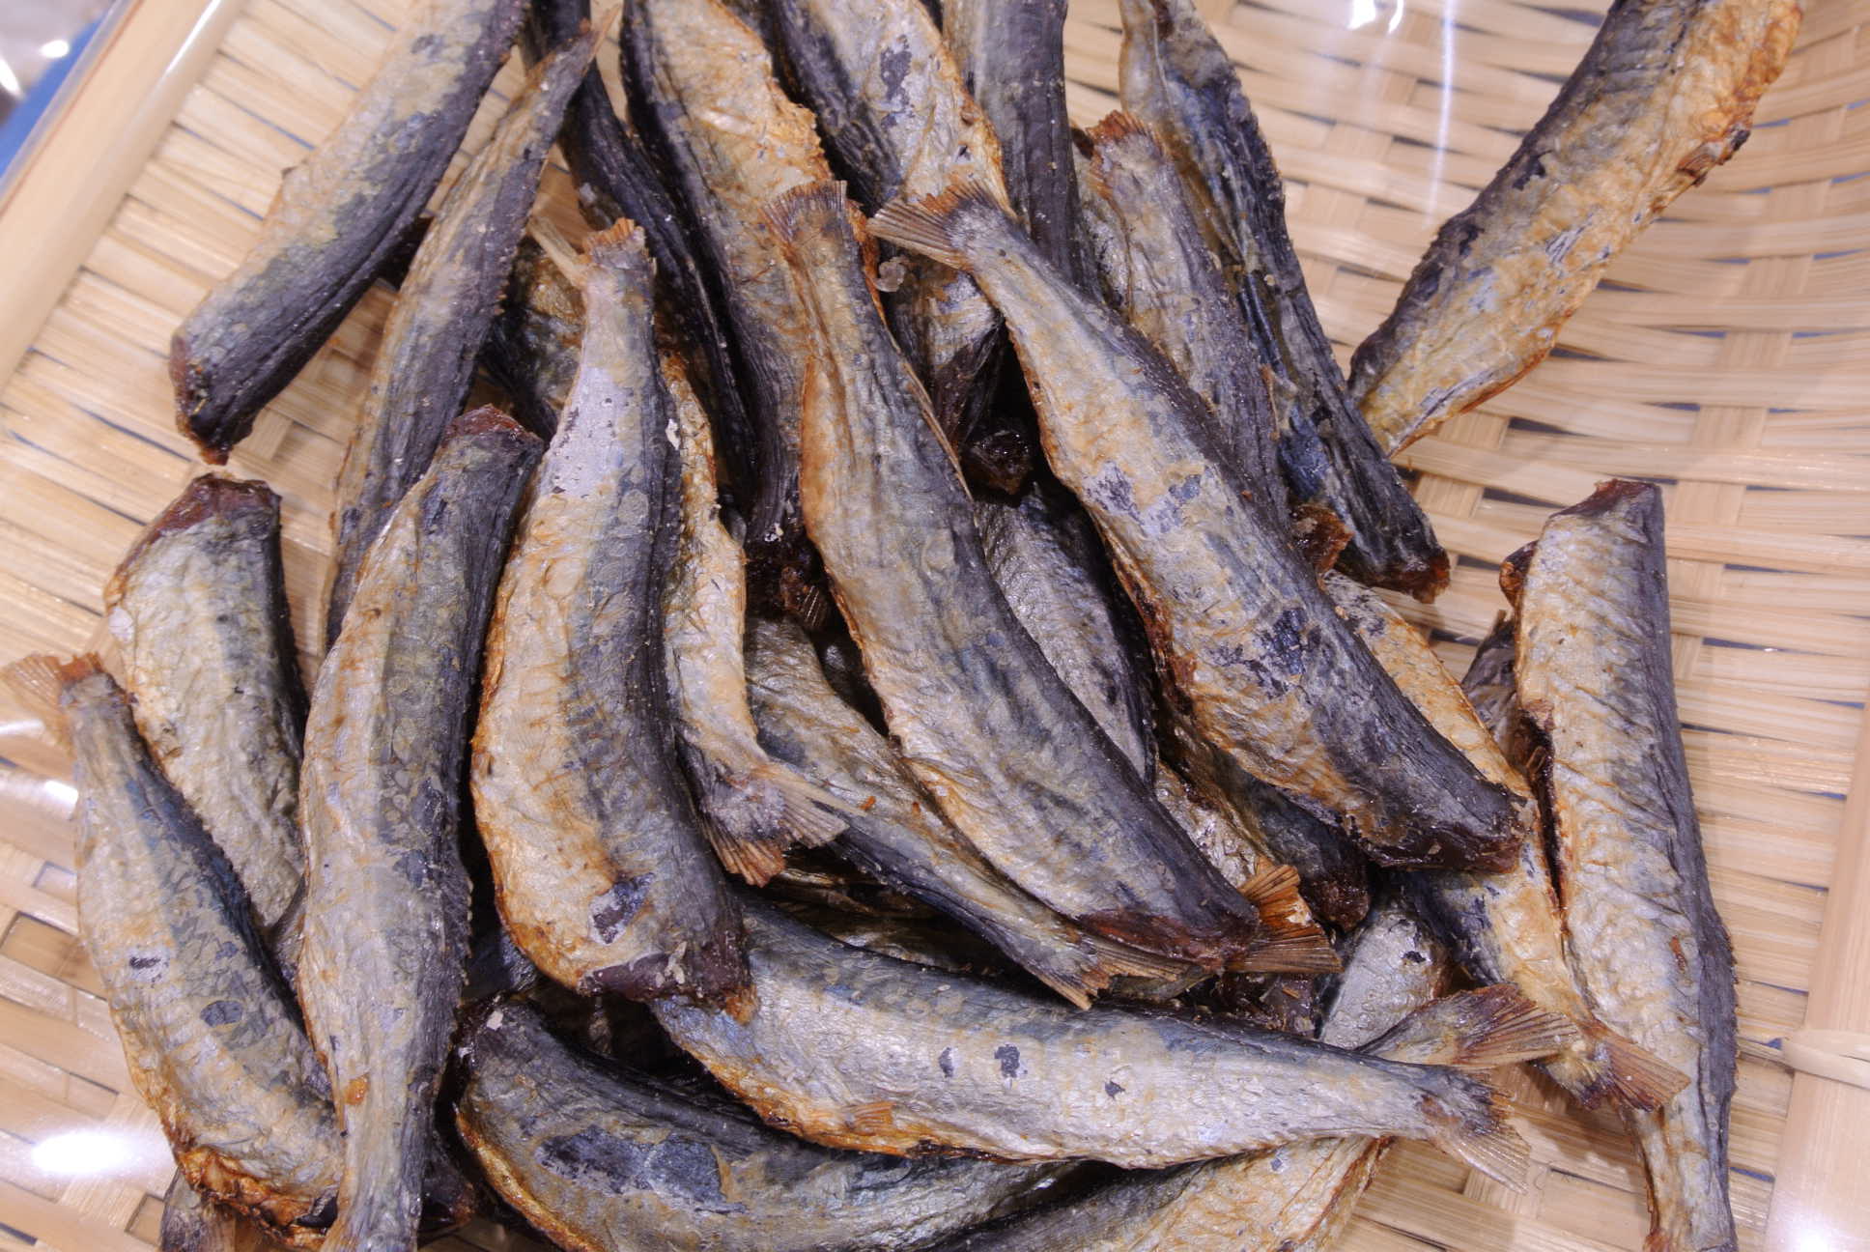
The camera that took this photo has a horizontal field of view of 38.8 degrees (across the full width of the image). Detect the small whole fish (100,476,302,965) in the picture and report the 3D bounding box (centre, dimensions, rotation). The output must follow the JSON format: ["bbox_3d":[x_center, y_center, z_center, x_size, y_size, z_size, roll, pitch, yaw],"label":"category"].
[{"bbox_3d":[-0.108,0.028,0.406,0.028,0.020,0.112,-11,67,-5],"label":"small whole fish"}]

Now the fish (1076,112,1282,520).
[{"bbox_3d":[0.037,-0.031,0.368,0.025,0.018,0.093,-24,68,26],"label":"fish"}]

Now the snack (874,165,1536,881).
[{"bbox_3d":[0.035,-0.015,0.402,0.032,0.022,0.143,-34,71,-13],"label":"snack"}]

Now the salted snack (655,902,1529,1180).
[{"bbox_3d":[0.021,0.066,0.372,0.124,0.022,0.032,12,68,5],"label":"salted snack"}]

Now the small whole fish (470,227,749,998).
[{"bbox_3d":[-0.041,-0.004,0.341,0.034,0.021,0.104,-8,72,12],"label":"small whole fish"}]

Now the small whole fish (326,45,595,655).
[{"bbox_3d":[-0.080,-0.045,0.430,0.022,0.026,0.129,9,67,4],"label":"small whole fish"}]

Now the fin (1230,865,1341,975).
[{"bbox_3d":[0.044,0.037,0.334,0.015,0.004,0.015,12,69,-2],"label":"fin"}]

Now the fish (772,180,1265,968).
[{"bbox_3d":[0.010,-0.009,0.344,0.031,0.020,0.118,-33,74,17],"label":"fish"}]

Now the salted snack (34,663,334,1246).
[{"bbox_3d":[-0.096,0.038,0.339,0.026,0.017,0.080,-26,73,-6],"label":"salted snack"}]

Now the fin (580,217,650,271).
[{"bbox_3d":[-0.043,-0.051,0.357,0.009,0.004,0.008,3,72,1],"label":"fin"}]

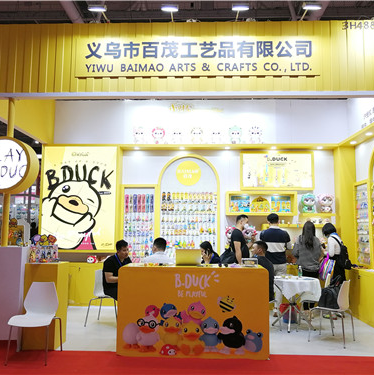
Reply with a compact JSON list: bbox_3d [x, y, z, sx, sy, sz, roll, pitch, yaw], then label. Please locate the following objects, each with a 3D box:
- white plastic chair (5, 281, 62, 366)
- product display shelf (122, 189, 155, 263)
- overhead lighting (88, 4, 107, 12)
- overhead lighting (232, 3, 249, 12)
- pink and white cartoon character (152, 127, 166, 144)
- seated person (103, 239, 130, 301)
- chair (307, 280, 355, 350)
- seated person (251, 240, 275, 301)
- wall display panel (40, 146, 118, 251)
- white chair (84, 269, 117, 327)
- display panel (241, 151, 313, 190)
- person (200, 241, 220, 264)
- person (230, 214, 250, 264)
[{"bbox_3d":[-1.764,1.573,4.583,0.470,0.820,0.550,0,-6,0],"label":"white plastic chair"},{"bbox_3d":[-0.980,0.716,7.837,0.700,1.540,0.100,0,-6,2],"label":"product display shelf"},{"bbox_3d":[-1.061,-2.132,4.661,0.210,0.070,0.130,0,-6,2],"label":"overhead lighting"},{"bbox_3d":[0.643,-2.163,4.686,0.190,0.085,0.130,0,-6,2],"label":"overhead lighting"},{"bbox_3d":[-0.579,-1.046,7.921,0.270,0.380,0.200,0,-6,2],"label":"pink and white cartoon character"},{"bbox_3d":[-0.892,1.479,6.084,0.820,1.290,0.520,-2,-7,17],"label":"seated person"},{"bbox_3d":[1.913,1.632,5.182,0.530,0.790,0.480,-5,-8,39],"label":"chair"},{"bbox_3d":[0.903,1.433,5.684,0.800,1.280,0.500,-2,-7,19],"label":"seated person"},{"bbox_3d":[-2.118,0.218,7.759,1.530,2.080,0.120,0,-6,2],"label":"wall display panel"},{"bbox_3d":[-1.218,1.695,6.013,0.530,0.800,0.480,-1,-6,9],"label":"white chair"},{"bbox_3d":[1.777,-0.319,7.651,1.440,0.760,0.110,0,-6,2],"label":"display panel"},{"bbox_3d":[0.288,1.491,6.168,0.750,1.260,0.480,4,-7,-28],"label":"person"},{"bbox_3d":[0.970,1.342,6.746,0.420,1.730,0.500,0,-6,-1],"label":"person"}]

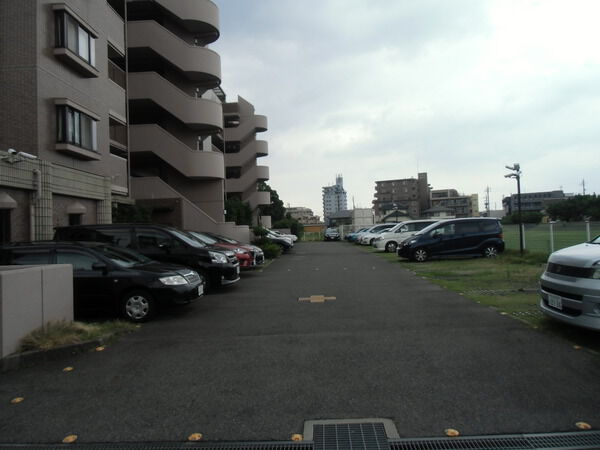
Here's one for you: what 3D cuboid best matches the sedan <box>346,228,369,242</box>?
[{"bbox_3d":[6.772,1.121,41.488,4.300,1.460,1.690,-2,-1,1],"label":"sedan"}]

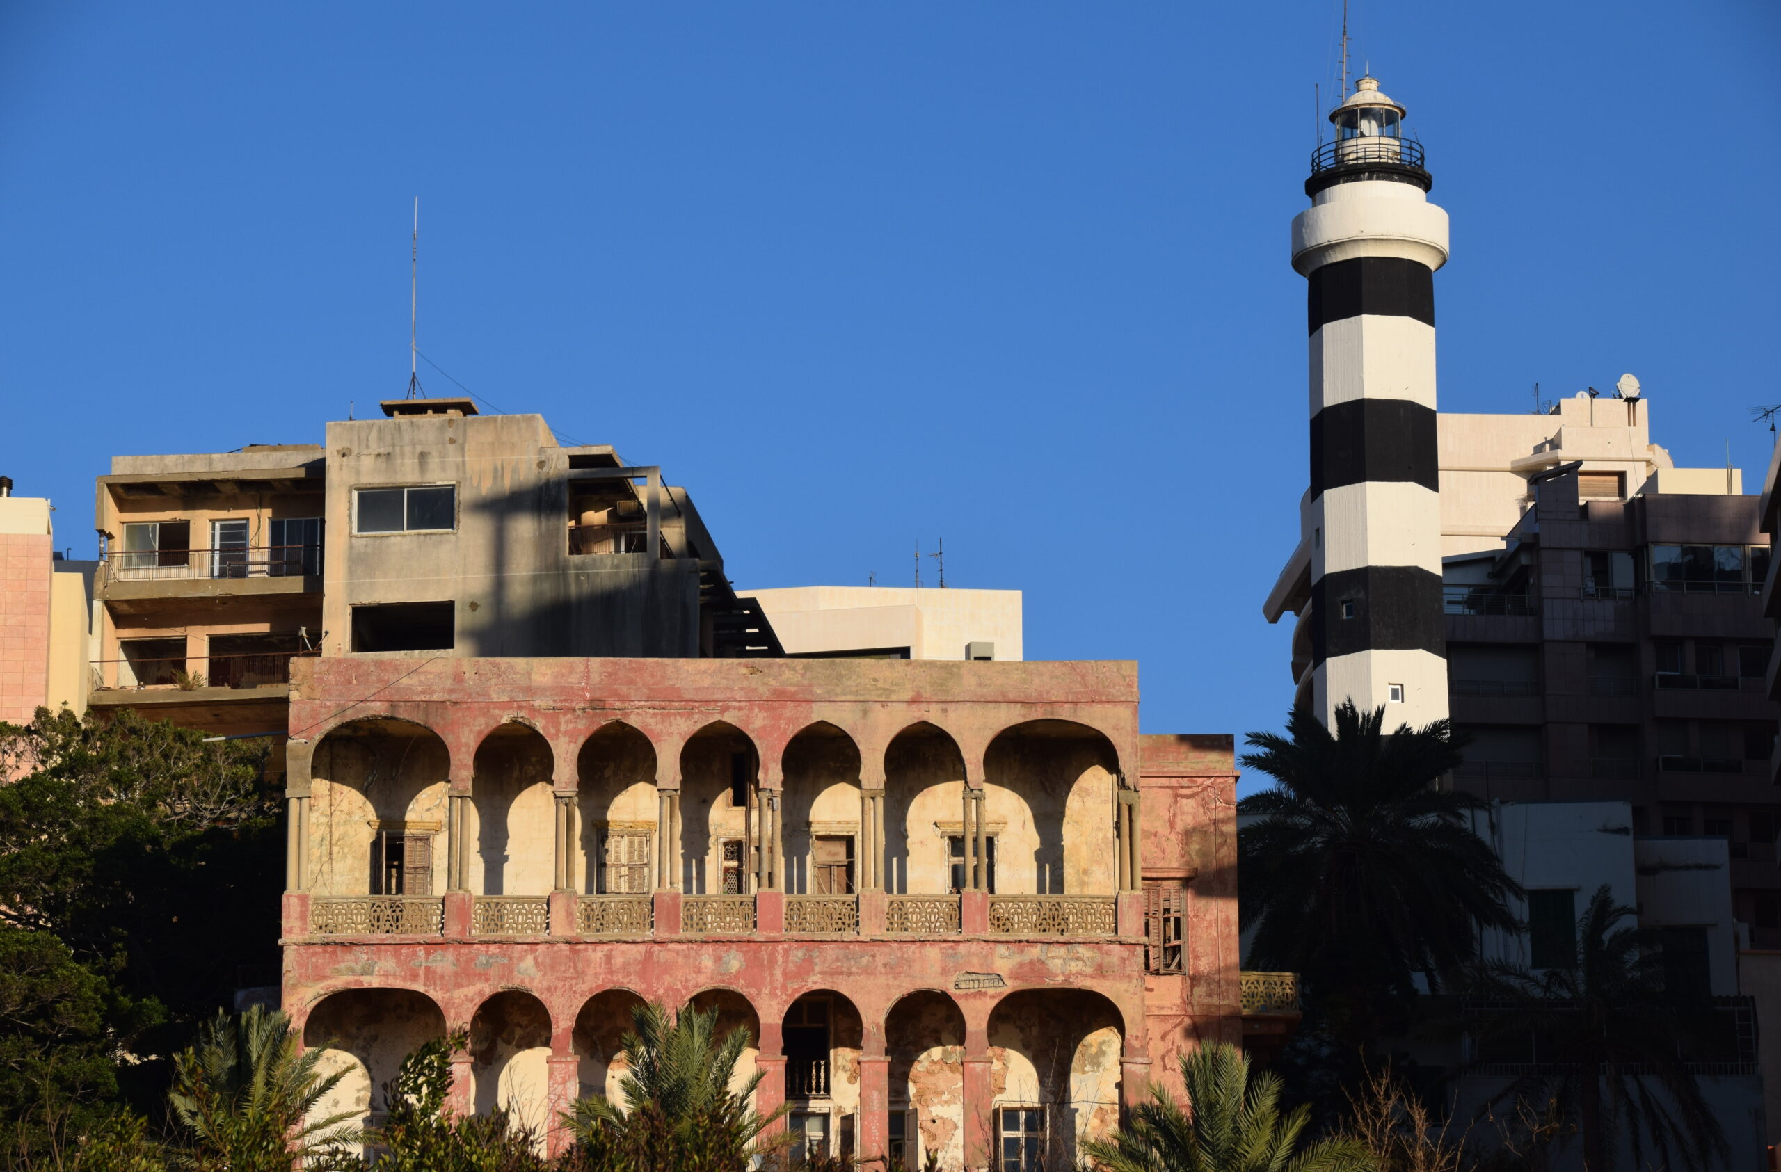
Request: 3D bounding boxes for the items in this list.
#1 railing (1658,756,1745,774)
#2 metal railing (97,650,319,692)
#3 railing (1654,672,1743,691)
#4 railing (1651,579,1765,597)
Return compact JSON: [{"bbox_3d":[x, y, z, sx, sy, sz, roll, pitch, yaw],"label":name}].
[{"bbox_3d":[29.638,6.566,244.000,3.233,0.707,0.100,1,-16,-3],"label":"railing"},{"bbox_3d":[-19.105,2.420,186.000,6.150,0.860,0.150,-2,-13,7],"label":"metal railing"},{"bbox_3d":[29.702,3.534,246.000,3.200,0.680,0.120,2,-13,-8],"label":"railing"},{"bbox_3d":[30.163,0.090,246.000,4.553,0.665,0.100,1,-16,-3],"label":"railing"}]

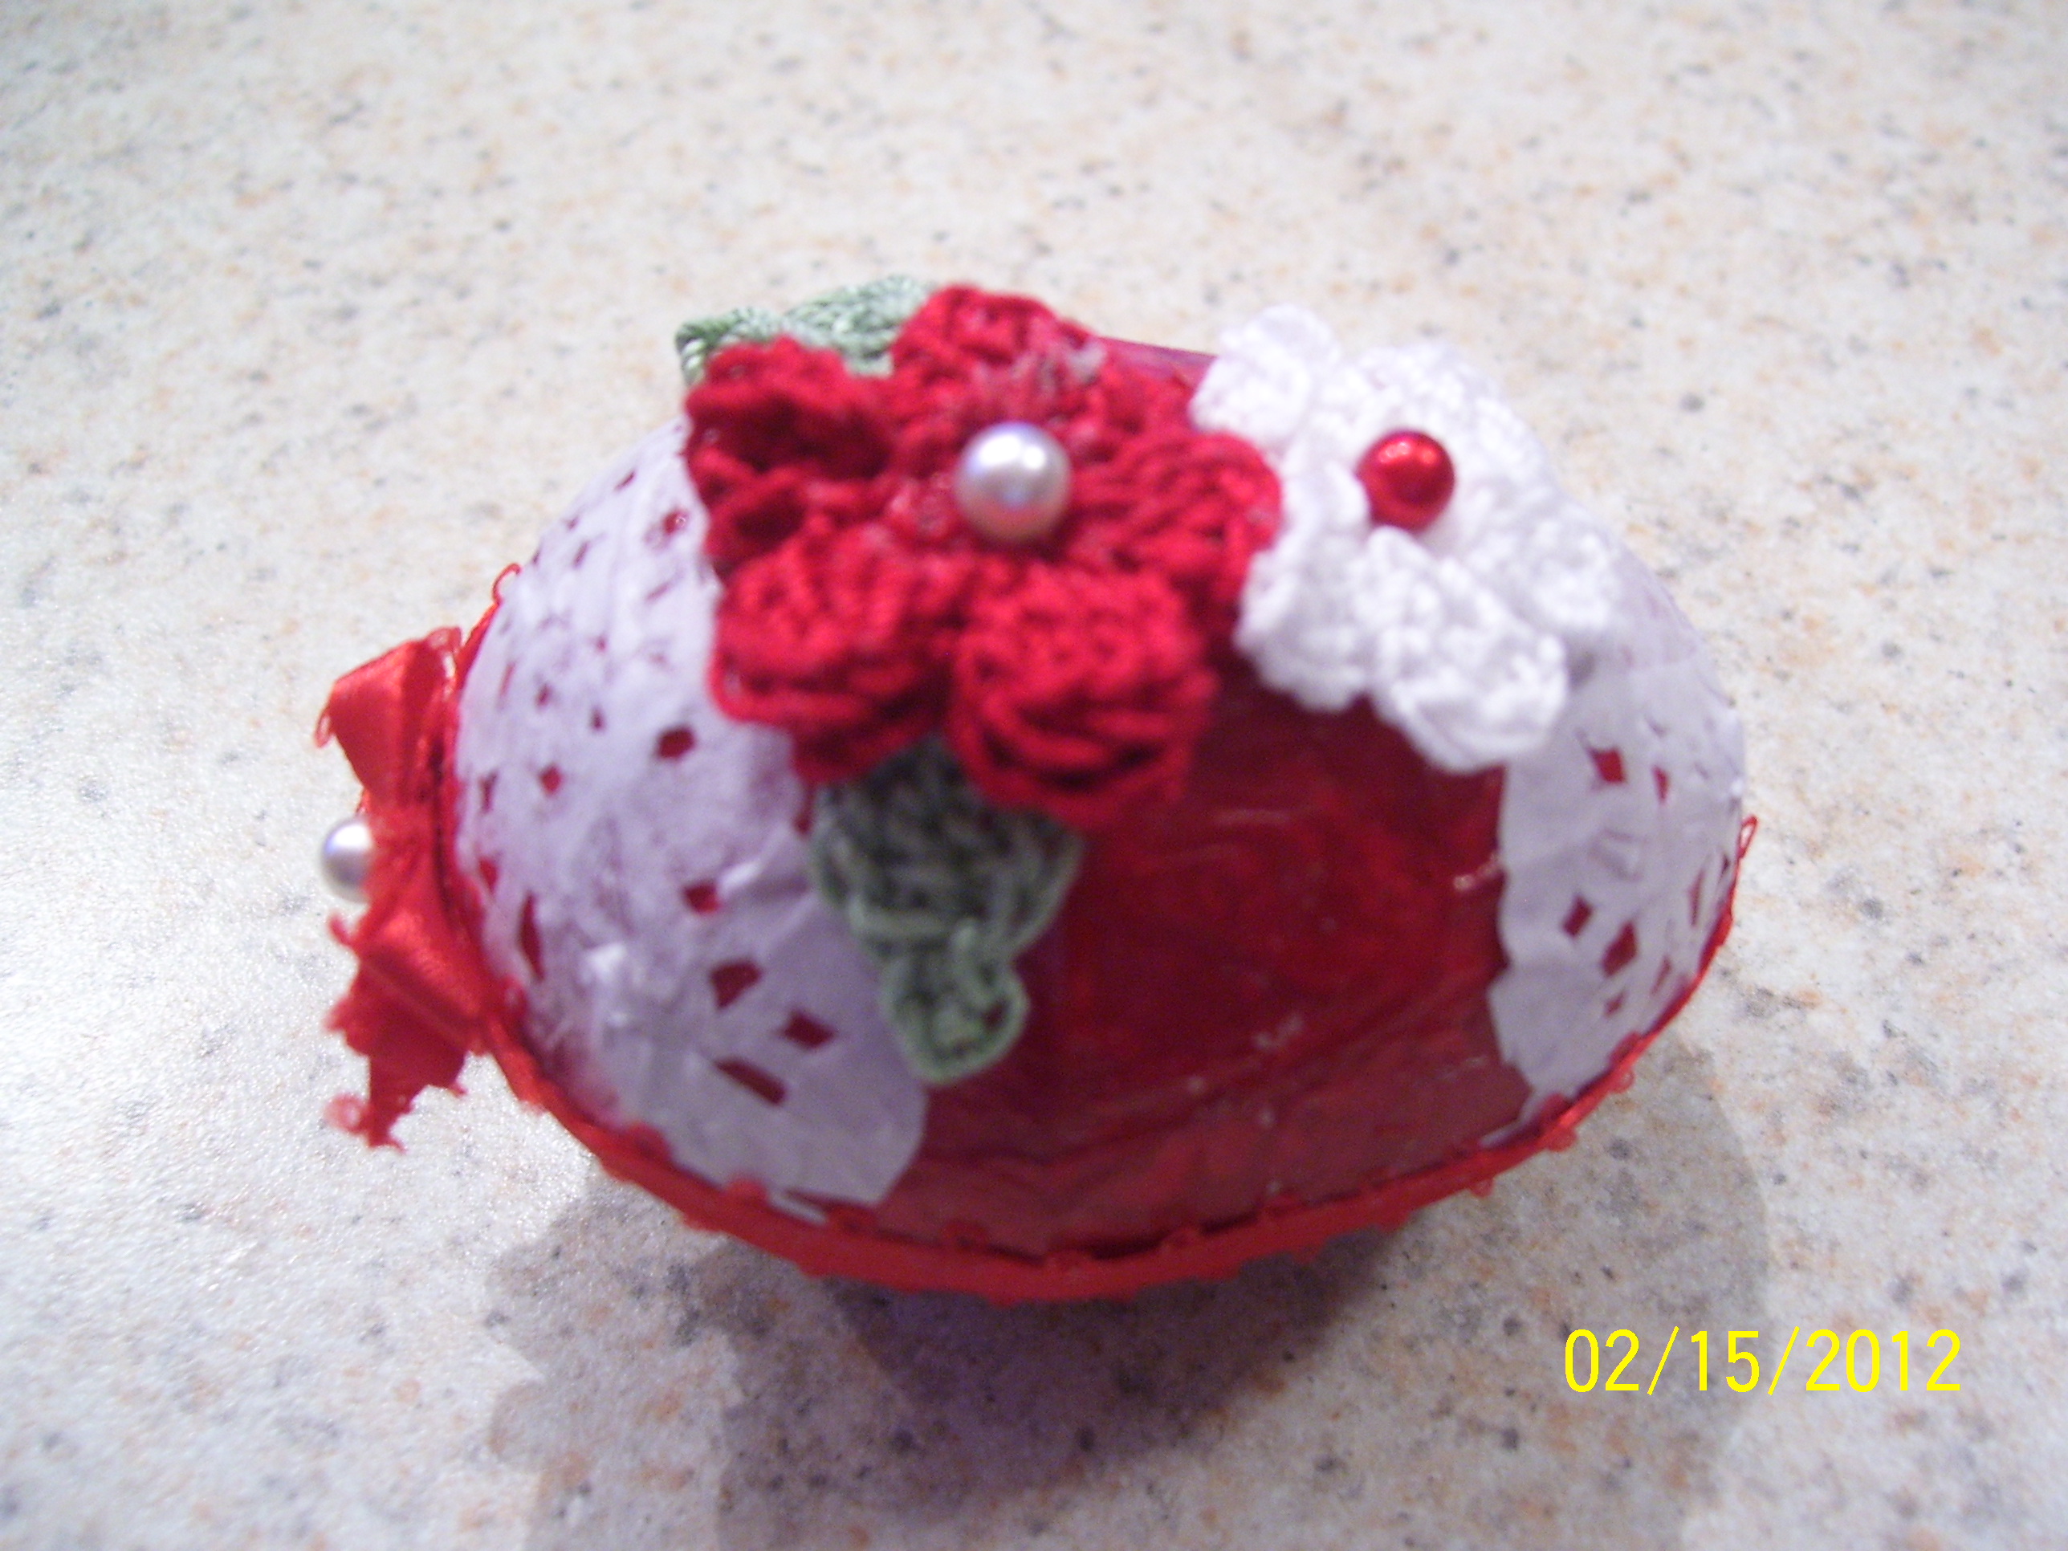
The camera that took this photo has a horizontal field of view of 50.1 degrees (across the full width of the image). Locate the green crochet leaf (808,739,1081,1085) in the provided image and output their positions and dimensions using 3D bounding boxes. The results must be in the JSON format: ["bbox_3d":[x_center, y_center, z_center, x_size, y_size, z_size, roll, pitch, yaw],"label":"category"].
[{"bbox_3d":[-0.005,0.007,0.121,0.015,0.006,0.022,-3,94,6],"label":"green crochet leaf"}]

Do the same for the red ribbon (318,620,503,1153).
[{"bbox_3d":[-0.043,0.007,0.154,0.011,0.012,0.037,0,57,1],"label":"red ribbon"}]

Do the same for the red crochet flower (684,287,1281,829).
[{"bbox_3d":[-0.003,-0.013,0.124,0.035,0.013,0.035,0,62,5],"label":"red crochet flower"}]

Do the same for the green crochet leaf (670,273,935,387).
[{"bbox_3d":[-0.013,-0.027,0.140,0.021,0.005,0.014,-15,35,5],"label":"green crochet leaf"}]

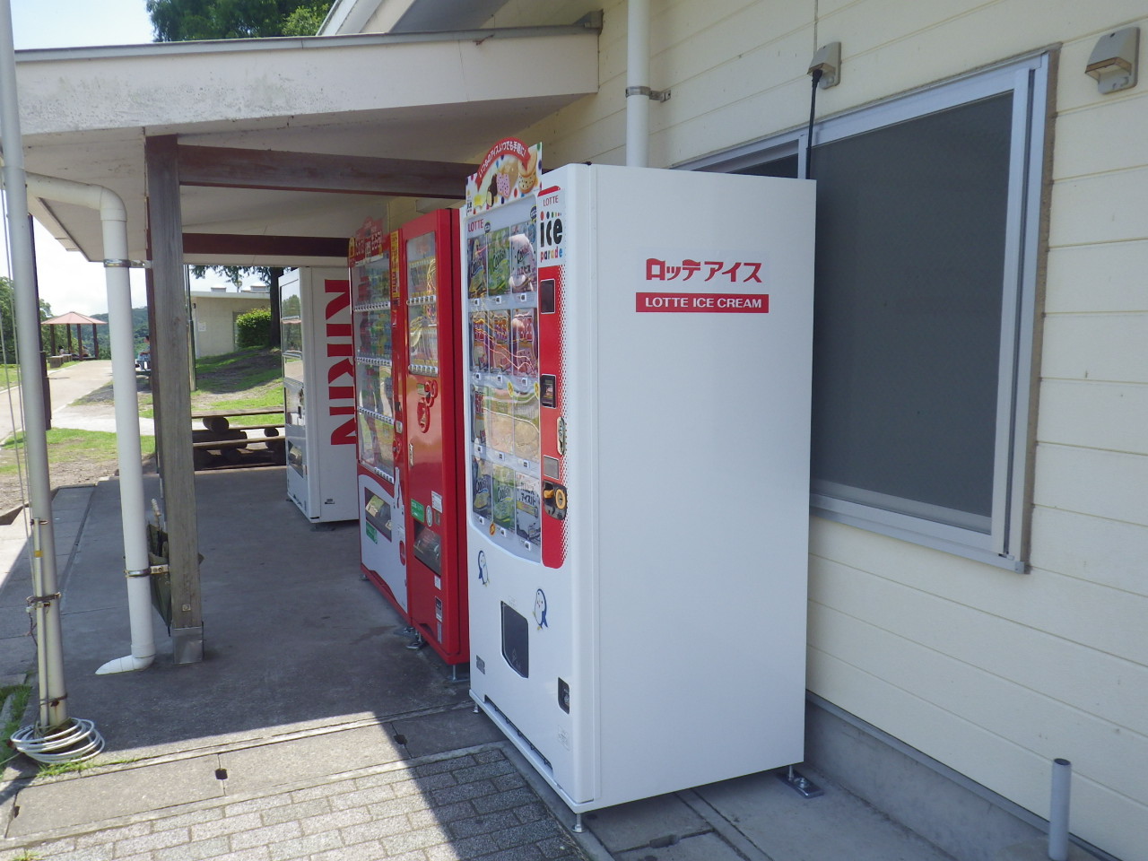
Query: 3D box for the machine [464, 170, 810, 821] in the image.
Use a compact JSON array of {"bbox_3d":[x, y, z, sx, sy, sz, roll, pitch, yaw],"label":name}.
[{"bbox_3d":[0.164,0.148,3.165,0.803,1.851,0.986,-3,7,-24],"label":"machine"}]

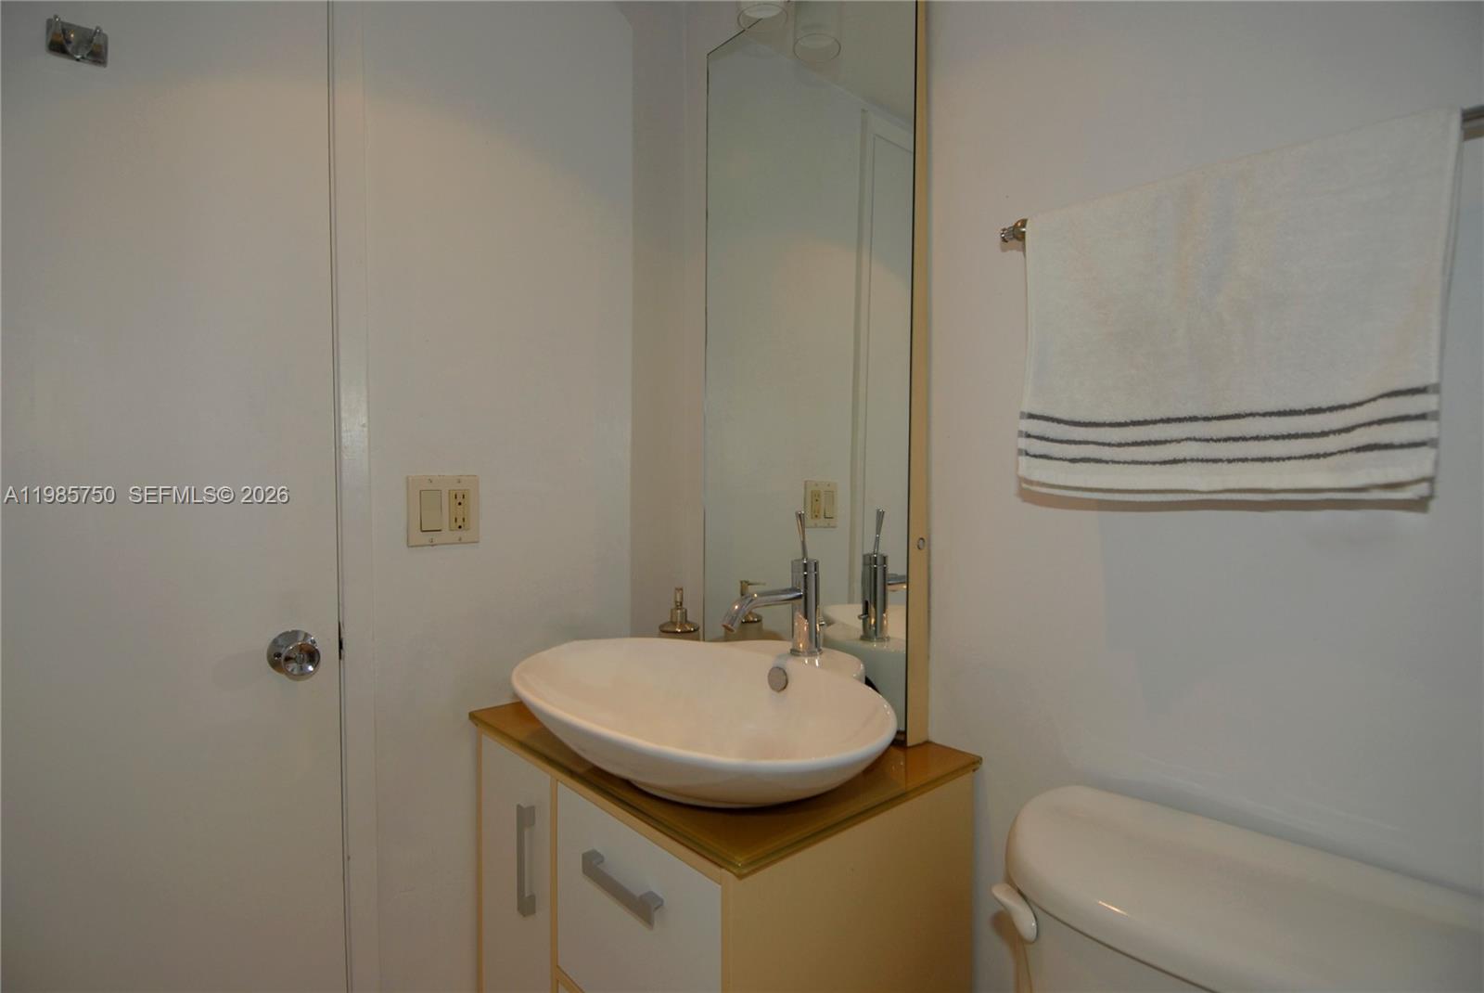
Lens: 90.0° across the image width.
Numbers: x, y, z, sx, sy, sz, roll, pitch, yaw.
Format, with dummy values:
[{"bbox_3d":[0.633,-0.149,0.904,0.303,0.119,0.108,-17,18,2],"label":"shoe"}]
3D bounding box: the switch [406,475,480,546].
[{"bbox_3d":[-0.492,0.023,1.230,0.117,0.114,0.010,-2,2,-43],"label":"switch"}]

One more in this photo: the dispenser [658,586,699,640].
[{"bbox_3d":[-0.118,0.268,1.391,0.076,0.192,0.084,0,2,-7],"label":"dispenser"}]

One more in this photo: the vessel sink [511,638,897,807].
[{"bbox_3d":[-0.039,0.308,1.027,0.458,0.134,0.632,-2,2,-43],"label":"vessel sink"}]

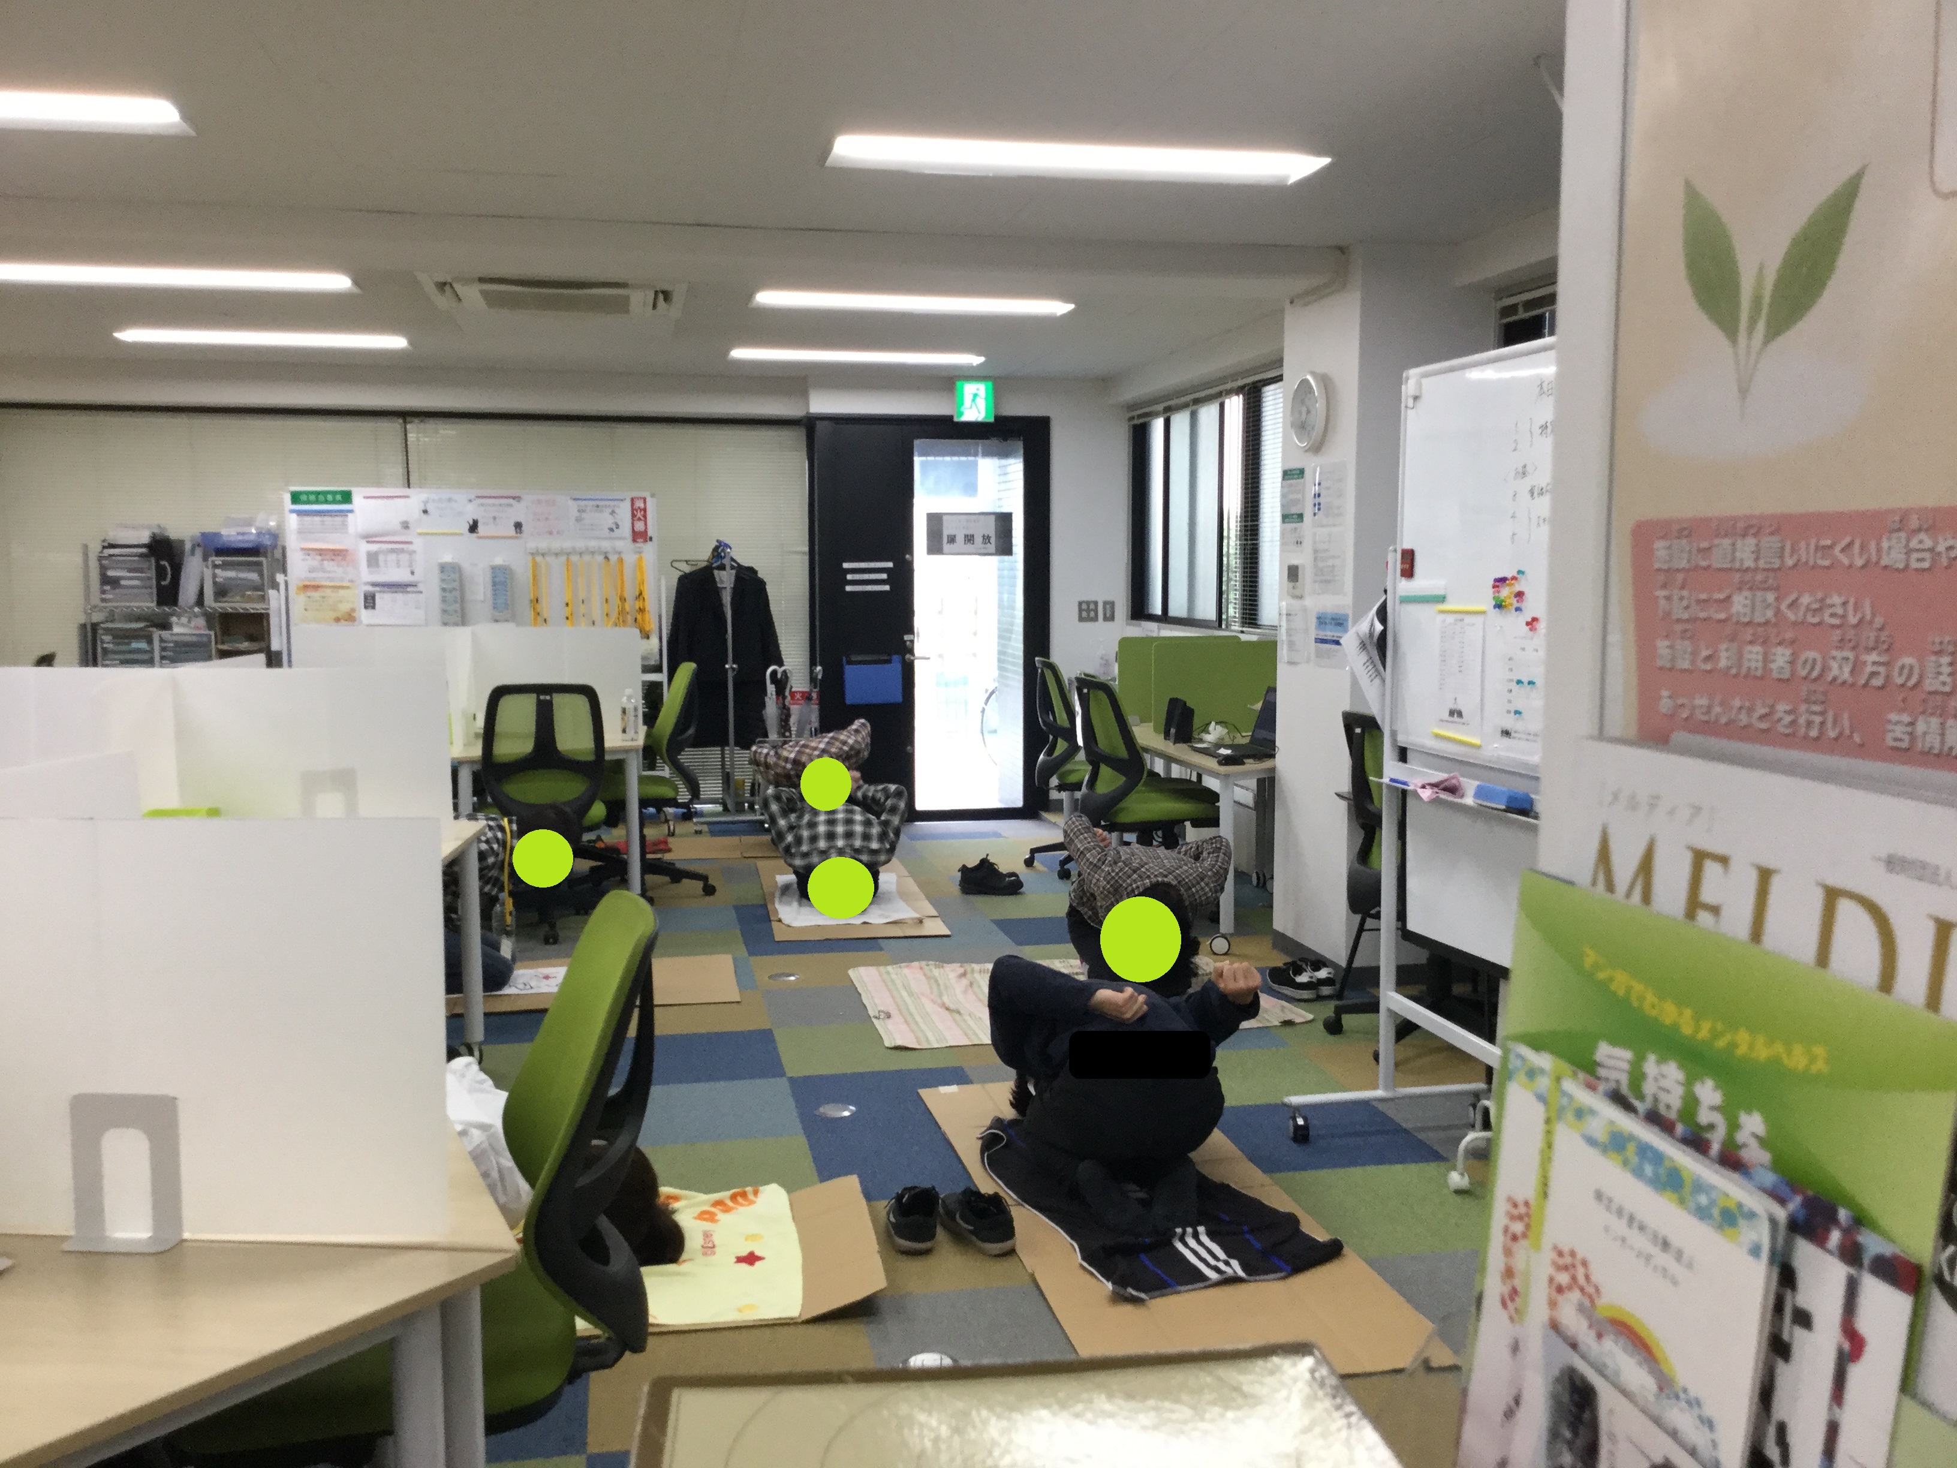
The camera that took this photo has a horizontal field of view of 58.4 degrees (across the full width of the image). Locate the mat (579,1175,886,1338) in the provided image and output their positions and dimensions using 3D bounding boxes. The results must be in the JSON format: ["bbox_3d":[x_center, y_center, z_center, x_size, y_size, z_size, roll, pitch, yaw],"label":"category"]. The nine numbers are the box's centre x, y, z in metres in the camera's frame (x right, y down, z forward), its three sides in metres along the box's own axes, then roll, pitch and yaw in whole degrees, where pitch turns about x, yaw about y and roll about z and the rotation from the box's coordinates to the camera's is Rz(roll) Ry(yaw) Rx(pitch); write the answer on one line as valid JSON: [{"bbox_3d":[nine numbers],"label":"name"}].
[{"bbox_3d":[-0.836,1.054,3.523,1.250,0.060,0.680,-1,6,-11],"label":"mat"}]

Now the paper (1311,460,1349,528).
[{"bbox_3d":[1.177,-0.805,5.895,0.008,0.212,0.297,-1,6,-11],"label":"paper"}]

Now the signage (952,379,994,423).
[{"bbox_3d":[-0.024,-1.833,9.658,0.222,0.240,0.060,-1,6,-11],"label":"signage"}]

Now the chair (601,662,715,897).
[{"bbox_3d":[-1.453,0.194,7.521,0.600,1.000,0.580,-1,6,-11],"label":"chair"}]

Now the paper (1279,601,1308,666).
[{"bbox_3d":[1.132,-0.361,6.295,0.006,0.215,0.285,-1,6,-11],"label":"paper"}]

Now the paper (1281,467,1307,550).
[{"bbox_3d":[1.133,-0.801,6.289,0.005,0.297,0.210,-1,6,-11],"label":"paper"}]

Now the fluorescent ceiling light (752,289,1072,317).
[{"bbox_3d":[-0.259,-1.714,6.972,1.260,0.070,0.300,-1,6,-11],"label":"fluorescent ceiling light"}]

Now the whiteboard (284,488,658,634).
[{"bbox_3d":[-2.488,-0.758,8.751,1.800,0.920,0.060,-1,6,-15],"label":"whiteboard"}]

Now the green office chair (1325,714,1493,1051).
[{"bbox_3d":[1.376,0.436,5.217,0.630,0.970,0.630,-1,6,-11],"label":"green office chair"}]

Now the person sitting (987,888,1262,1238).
[{"bbox_3d":[0.326,0.723,4.061,0.630,0.620,0.720,-2,6,-19],"label":"person sitting"}]

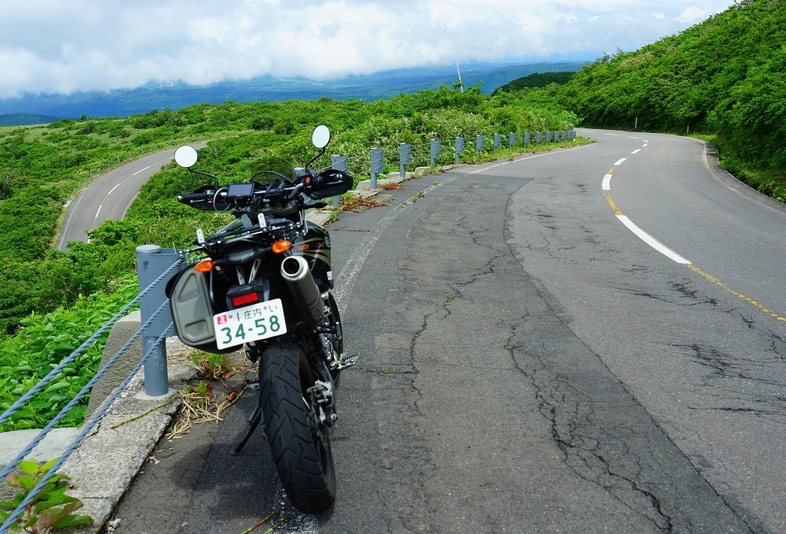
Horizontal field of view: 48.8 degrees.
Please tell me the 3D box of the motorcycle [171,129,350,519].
[{"bbox_3d":[-0.484,0.115,3.779,0.821,1.413,2.080,-13,11,1],"label":"motorcycle"}]

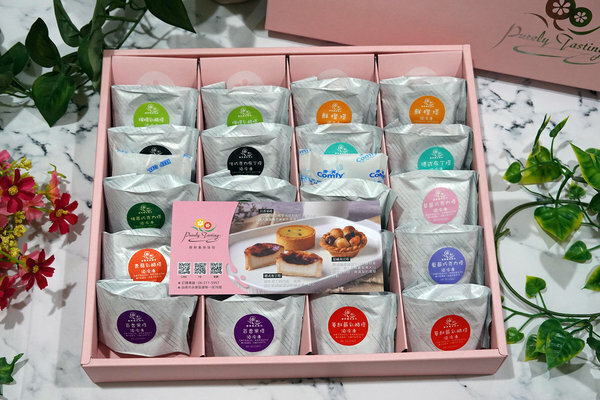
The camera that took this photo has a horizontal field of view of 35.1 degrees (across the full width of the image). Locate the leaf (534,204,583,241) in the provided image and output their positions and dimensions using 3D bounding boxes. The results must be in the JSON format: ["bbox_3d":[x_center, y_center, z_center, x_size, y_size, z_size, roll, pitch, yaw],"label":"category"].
[{"bbox_3d":[0.277,0.025,1.014,0.050,0.011,0.038,-12,95,-6],"label":"leaf"}]

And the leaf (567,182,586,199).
[{"bbox_3d":[0.296,-0.011,1.017,0.019,0.006,0.020,-10,66,-5],"label":"leaf"}]

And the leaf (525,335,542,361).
[{"bbox_3d":[0.239,0.151,0.971,0.027,0.009,0.030,32,85,13],"label":"leaf"}]

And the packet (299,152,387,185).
[{"bbox_3d":[0.045,-0.022,1.002,0.094,0.011,0.054,-1,105,-1],"label":"packet"}]

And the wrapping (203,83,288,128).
[{"bbox_3d":[-0.059,-0.087,1.038,0.095,0.035,0.079,-1,105,-1],"label":"wrapping"}]

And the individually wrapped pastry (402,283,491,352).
[{"bbox_3d":[0.146,0.126,0.963,0.091,0.082,0.038,-1,23,-1],"label":"individually wrapped pastry"}]

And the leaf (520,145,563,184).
[{"bbox_3d":[0.267,-0.034,1.051,0.051,0.011,0.040,-29,69,-4],"label":"leaf"}]

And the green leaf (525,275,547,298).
[{"bbox_3d":[0.241,0.087,0.980,0.025,0.006,0.022,-34,70,-15],"label":"green leaf"}]

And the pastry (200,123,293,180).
[{"bbox_3d":[-0.056,-0.042,1.017,0.095,0.035,0.079,-1,105,-1],"label":"pastry"}]

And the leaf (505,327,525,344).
[{"bbox_3d":[0.215,0.139,0.957,0.020,0.006,0.016,-40,72,-17],"label":"leaf"}]

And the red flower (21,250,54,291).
[{"bbox_3d":[-0.261,0.070,0.942,0.038,0.015,0.040,0,100,-41],"label":"red flower"}]

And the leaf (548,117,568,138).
[{"bbox_3d":[0.279,-0.079,1.024,0.005,0.013,0.029,33,100,-24],"label":"leaf"}]

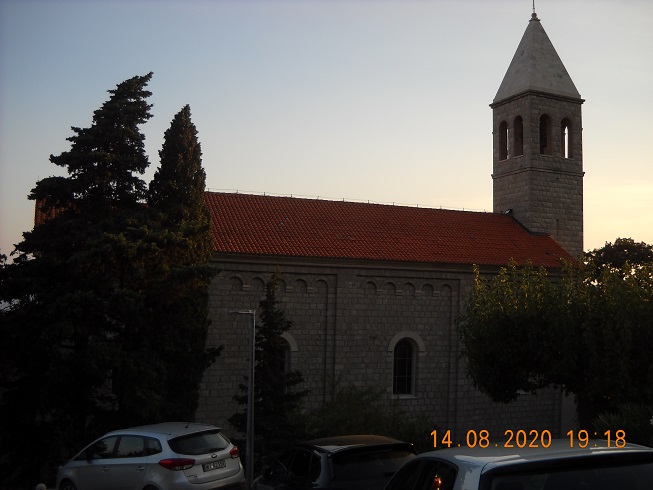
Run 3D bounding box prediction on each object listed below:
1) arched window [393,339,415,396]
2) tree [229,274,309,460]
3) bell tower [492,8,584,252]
[{"bbox_3d":[3.196,5.060,32.089,1.050,2.400,0.300,3,-4,-23],"label":"arched window"},{"bbox_3d":[-1.837,3.975,24.500,2.500,6.100,2.500,1,-4,0],"label":"tree"},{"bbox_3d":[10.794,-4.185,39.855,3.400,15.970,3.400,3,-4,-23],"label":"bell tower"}]

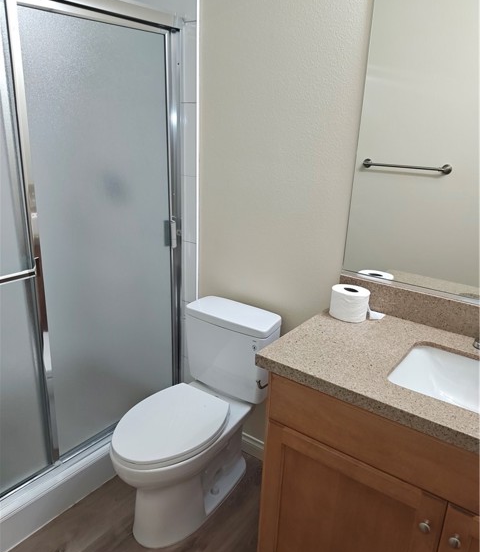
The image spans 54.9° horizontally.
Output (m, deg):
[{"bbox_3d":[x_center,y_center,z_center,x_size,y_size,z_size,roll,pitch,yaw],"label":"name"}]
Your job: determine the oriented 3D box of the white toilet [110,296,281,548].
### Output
[{"bbox_3d":[-0.199,0.559,1.820,0.420,0.733,0.729,15,22,34],"label":"white toilet"}]

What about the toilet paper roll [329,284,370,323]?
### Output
[{"bbox_3d":[0.378,0.091,1.594,0.128,0.093,0.128,2,18,-1],"label":"toilet paper roll"}]

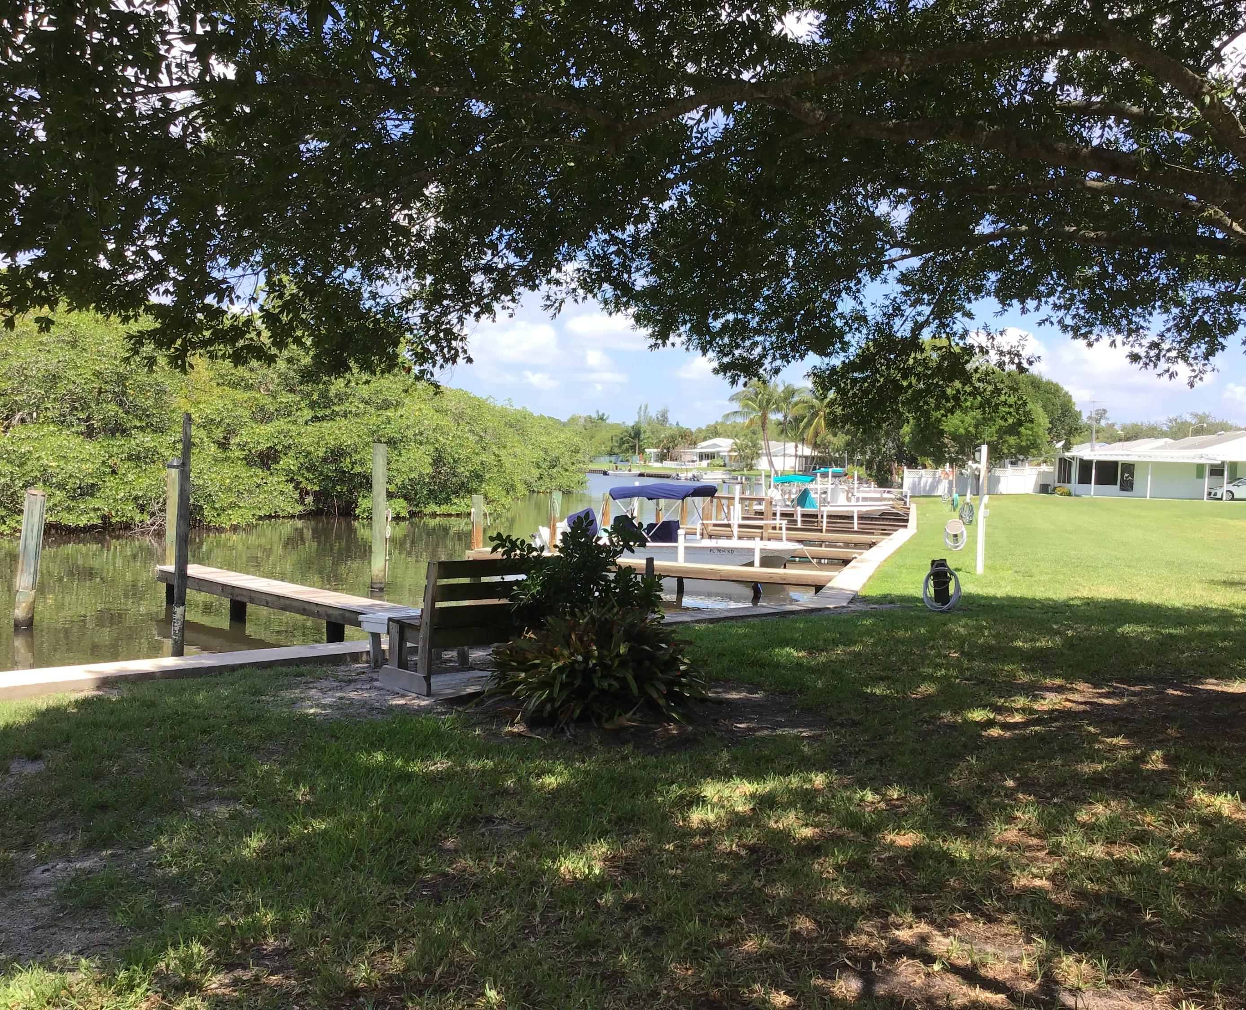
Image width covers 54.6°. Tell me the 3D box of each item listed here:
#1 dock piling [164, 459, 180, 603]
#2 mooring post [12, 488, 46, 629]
[{"bbox_3d":[-5.770,0.341,15.494,0.195,1.857,0.195,0,2,0],"label":"dock piling"},{"bbox_3d":[-6.494,0.590,13.251,0.205,1.497,0.205,4,2,0],"label":"mooring post"}]

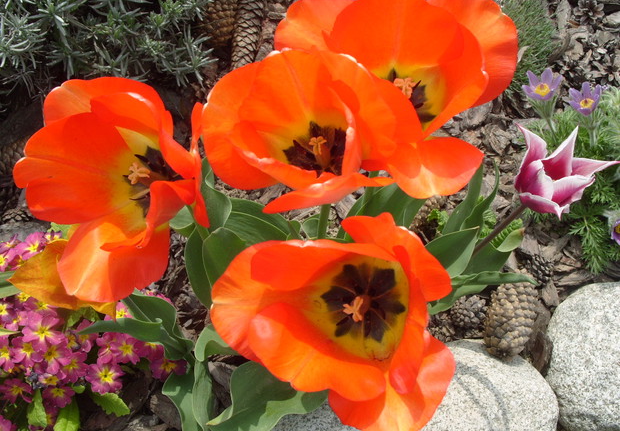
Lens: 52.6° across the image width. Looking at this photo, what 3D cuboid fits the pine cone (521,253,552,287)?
[{"bbox_3d":[0.229,0.056,0.635,0.030,0.030,0.034,15,66,9],"label":"pine cone"}]

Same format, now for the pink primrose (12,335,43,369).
[{"bbox_3d":[-0.207,0.100,0.462,0.026,0.011,0.026,0,66,-8],"label":"pink primrose"}]

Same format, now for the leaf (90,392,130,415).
[{"bbox_3d":[-0.169,0.159,0.530,0.036,0.011,0.019,30,56,22],"label":"leaf"}]

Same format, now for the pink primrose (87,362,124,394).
[{"bbox_3d":[-0.168,0.133,0.515,0.031,0.013,0.028,1,69,-3],"label":"pink primrose"}]

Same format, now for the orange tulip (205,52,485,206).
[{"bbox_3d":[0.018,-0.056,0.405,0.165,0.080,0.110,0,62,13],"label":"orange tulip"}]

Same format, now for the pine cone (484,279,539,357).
[{"bbox_3d":[0.187,0.093,0.582,0.045,0.045,0.084,10,68,4],"label":"pine cone"}]

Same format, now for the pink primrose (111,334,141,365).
[{"bbox_3d":[-0.136,0.099,0.462,0.026,0.011,0.026,0,69,-6],"label":"pink primrose"}]

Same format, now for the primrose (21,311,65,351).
[{"bbox_3d":[-0.190,0.082,0.445,0.031,0.012,0.030,0,66,-8],"label":"primrose"}]

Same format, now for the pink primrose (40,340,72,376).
[{"bbox_3d":[-0.187,0.103,0.460,0.028,0.011,0.028,0,73,-9],"label":"pink primrose"}]

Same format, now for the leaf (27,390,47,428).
[{"bbox_3d":[-0.223,0.157,0.510,0.017,0.009,0.034,-7,57,-5],"label":"leaf"}]

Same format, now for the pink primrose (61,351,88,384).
[{"bbox_3d":[-0.196,0.125,0.520,0.028,0.012,0.028,1,69,-3],"label":"pink primrose"}]

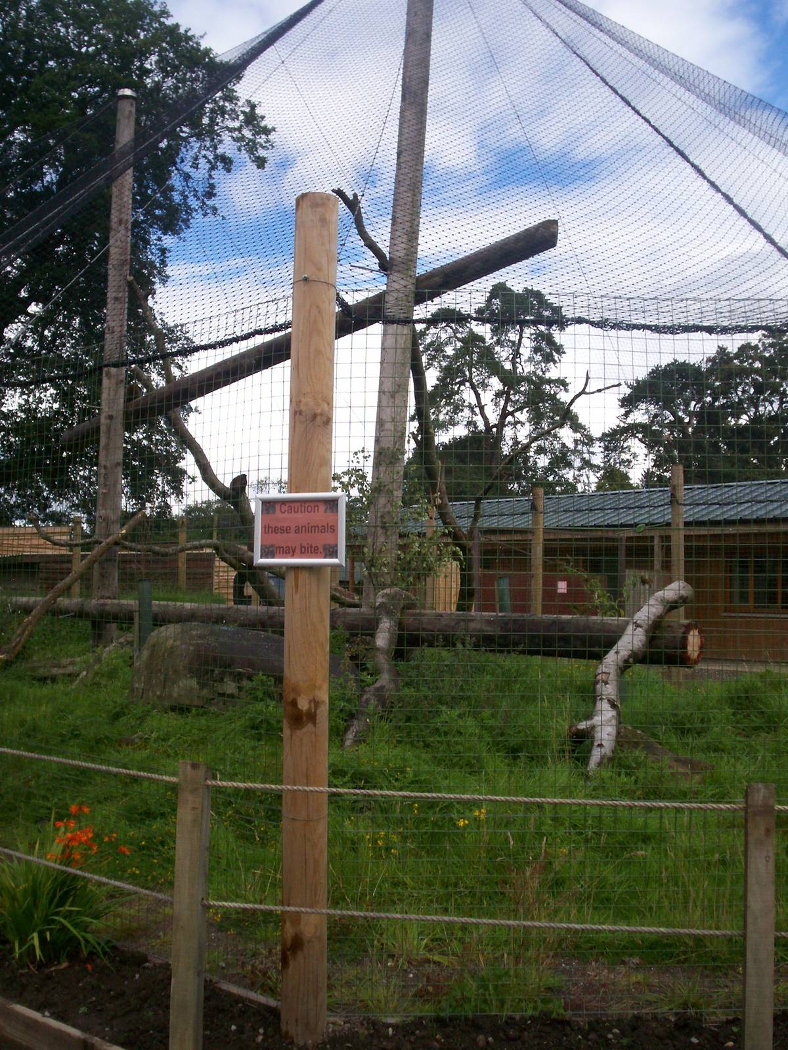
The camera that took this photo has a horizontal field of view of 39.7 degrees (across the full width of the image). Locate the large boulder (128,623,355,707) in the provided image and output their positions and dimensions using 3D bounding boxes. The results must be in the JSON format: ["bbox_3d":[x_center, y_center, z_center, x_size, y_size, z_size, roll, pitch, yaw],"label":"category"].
[{"bbox_3d":[-1.449,1.340,10.400,2.050,0.820,1.200,1,-3,0],"label":"large boulder"}]

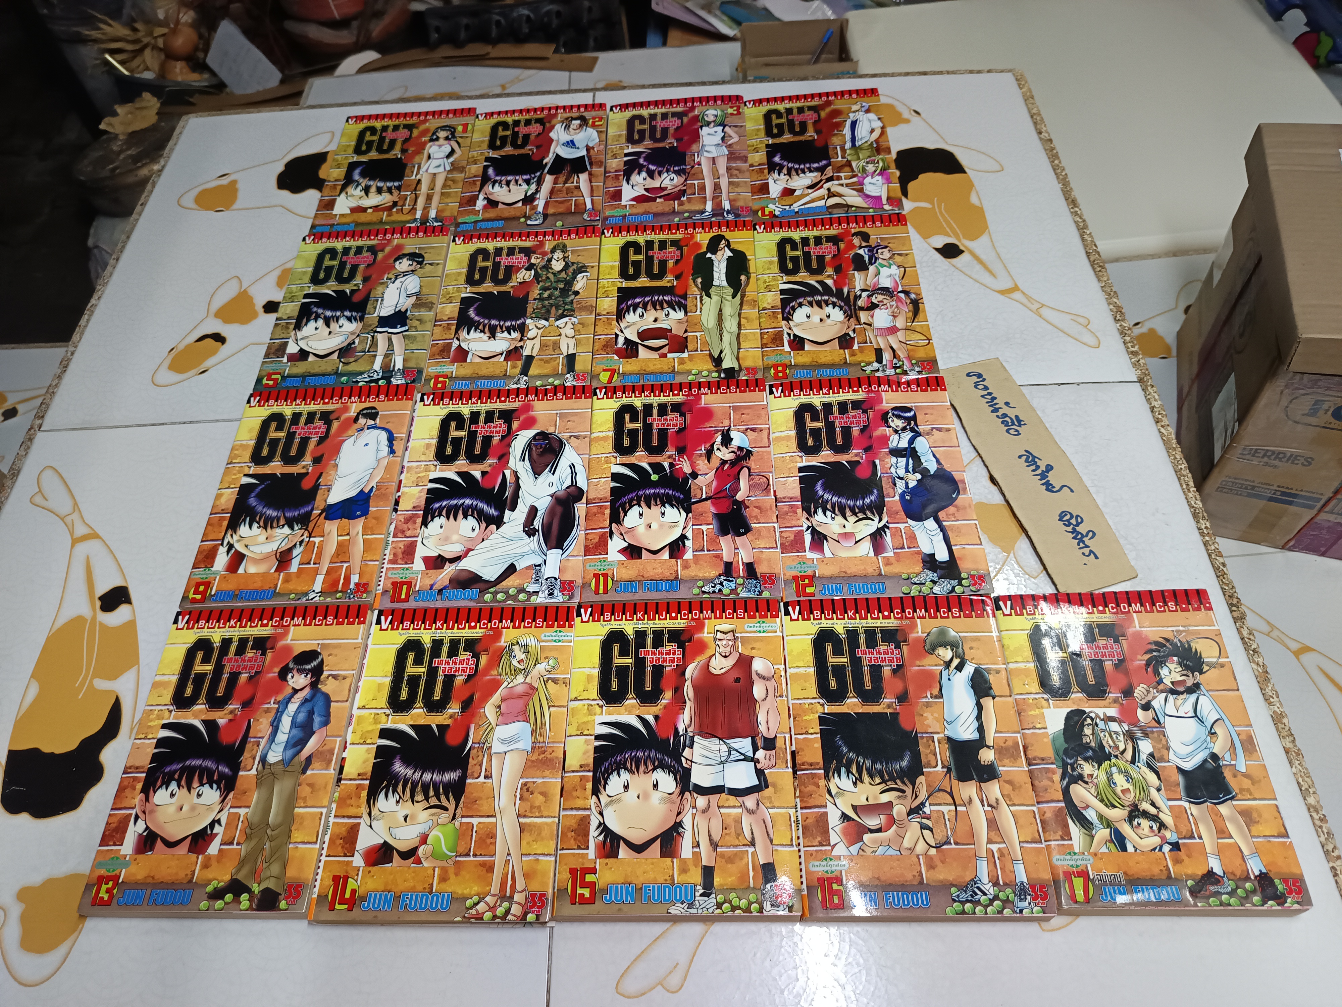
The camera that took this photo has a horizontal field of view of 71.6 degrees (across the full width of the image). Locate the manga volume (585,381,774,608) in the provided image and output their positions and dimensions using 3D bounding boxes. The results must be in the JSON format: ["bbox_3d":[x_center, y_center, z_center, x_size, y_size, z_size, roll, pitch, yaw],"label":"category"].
[{"bbox_3d":[0.007,-0.010,0.631,0.124,0.016,0.178,-2,55,3],"label":"manga volume"}]

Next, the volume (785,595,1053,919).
[{"bbox_3d":[0.132,0.137,0.522,0.124,0.016,0.178,-2,55,3],"label":"volume"}]

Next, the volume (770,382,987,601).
[{"bbox_3d":[0.133,-0.012,0.624,0.124,0.016,0.178,-2,55,3],"label":"volume"}]

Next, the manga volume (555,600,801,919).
[{"bbox_3d":[0.005,0.139,0.529,0.124,0.016,0.178,-1,55,3],"label":"manga volume"}]

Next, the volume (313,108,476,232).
[{"bbox_3d":[-0.244,-0.296,0.846,0.124,0.016,0.178,-3,55,2],"label":"volume"}]

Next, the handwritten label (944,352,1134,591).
[{"bbox_3d":[0.243,-0.024,0.632,0.055,0.004,0.198,-14,56,-5],"label":"handwritten label"}]

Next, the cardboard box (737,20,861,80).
[{"bbox_3d":[0.186,-0.647,1.367,0.157,0.059,0.116,-2,55,3],"label":"cardboard box"}]

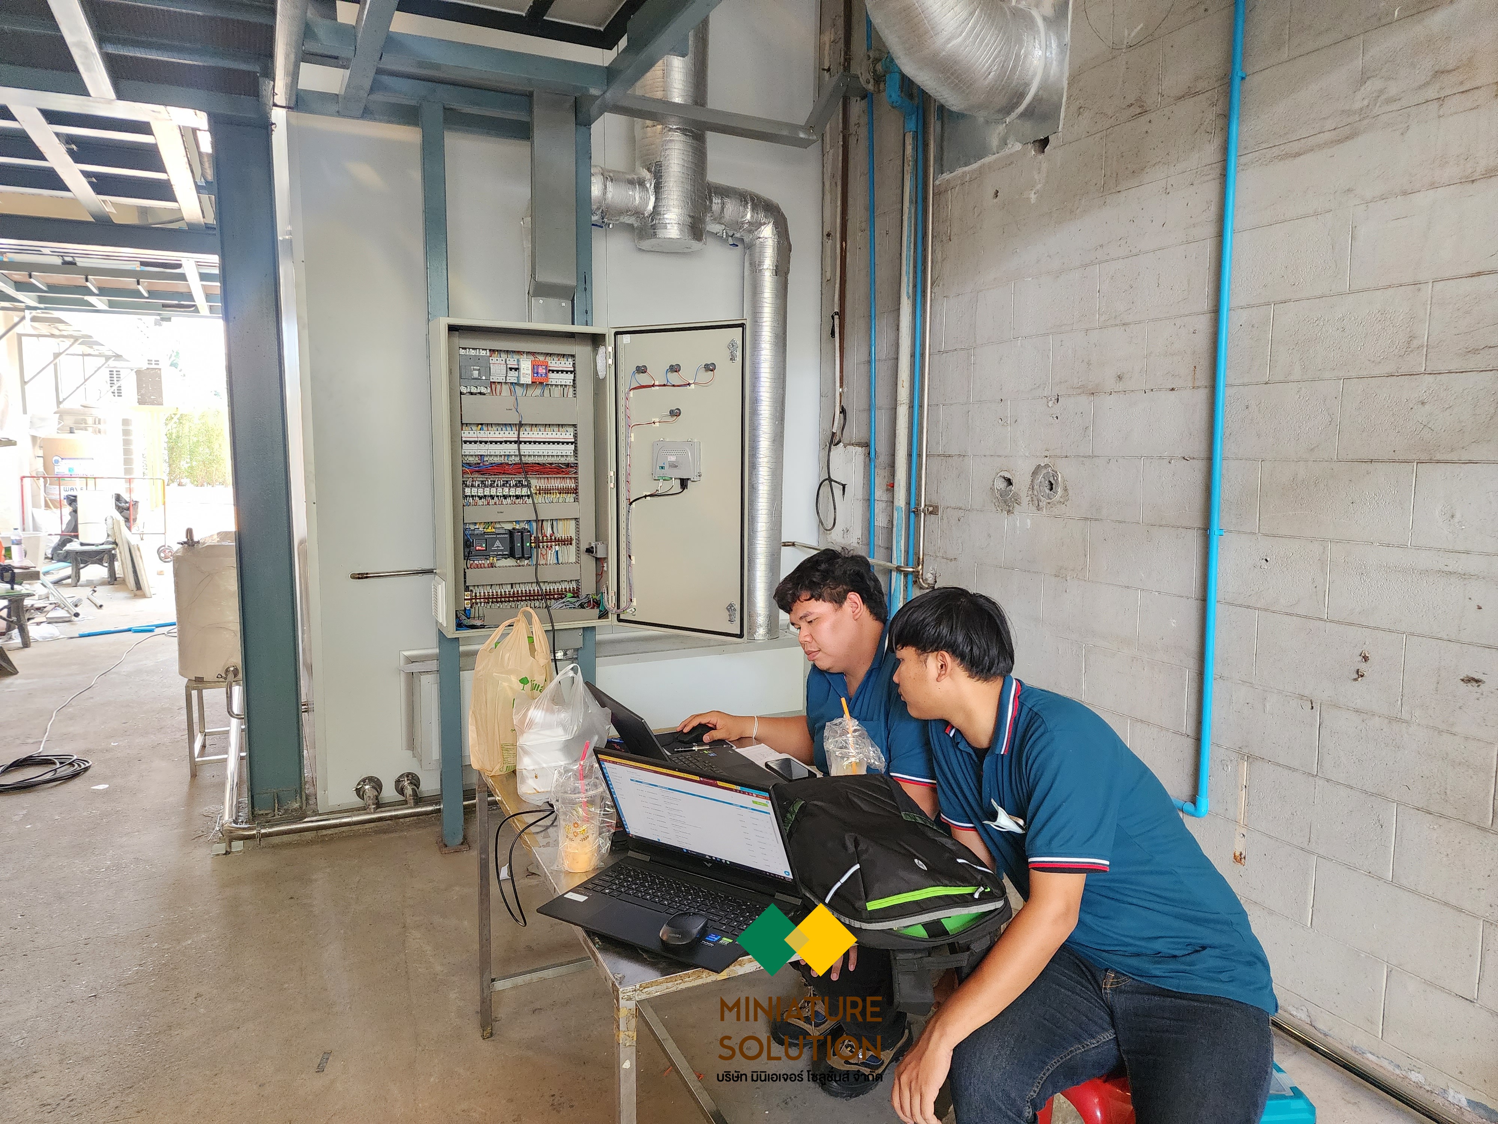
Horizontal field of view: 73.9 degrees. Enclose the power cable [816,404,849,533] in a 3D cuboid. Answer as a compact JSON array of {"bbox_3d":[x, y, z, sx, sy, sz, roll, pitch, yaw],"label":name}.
[{"bbox_3d":[0.372,-0.416,4.420,0.090,0.570,0.150,-3,7,-26],"label":"power cable"}]

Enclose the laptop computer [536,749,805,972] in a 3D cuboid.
[{"bbox_3d":[-0.133,0.483,1.703,0.370,0.256,0.262,4,8,31],"label":"laptop computer"}]

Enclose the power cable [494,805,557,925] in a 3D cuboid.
[{"bbox_3d":[-0.464,0.624,2.070,0.120,0.230,0.200,-3,7,-26],"label":"power cable"}]

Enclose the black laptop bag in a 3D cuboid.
[{"bbox_3d":[0.240,0.518,1.816,0.330,0.170,0.480,0,6,-5],"label":"black laptop bag"}]

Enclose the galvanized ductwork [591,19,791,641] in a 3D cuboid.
[{"bbox_3d":[-0.221,-0.888,4.113,0.882,2.499,0.290,-3,7,-26],"label":"galvanized ductwork"}]

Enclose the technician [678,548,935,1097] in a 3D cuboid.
[{"bbox_3d":[0.229,0.575,2.458,0.580,1.245,0.780,-3,7,-26],"label":"technician"}]

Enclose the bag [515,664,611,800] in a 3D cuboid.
[{"bbox_3d":[-0.426,0.387,2.341,0.200,0.310,0.170,1,7,10],"label":"bag"}]

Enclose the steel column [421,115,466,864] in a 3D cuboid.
[{"bbox_3d":[-1.113,-0.262,3.606,0.077,2.646,0.060,-3,7,-26],"label":"steel column"}]

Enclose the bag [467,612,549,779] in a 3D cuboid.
[{"bbox_3d":[-0.571,0.328,2.459,0.185,0.400,0.150,-3,7,-25],"label":"bag"}]

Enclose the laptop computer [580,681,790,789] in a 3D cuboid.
[{"bbox_3d":[-0.132,0.422,2.366,0.385,0.235,0.370,-3,7,-26],"label":"laptop computer"}]

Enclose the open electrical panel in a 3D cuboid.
[{"bbox_3d":[-0.562,-0.284,3.462,0.916,1.093,0.666,-3,7,-26],"label":"open electrical panel"}]

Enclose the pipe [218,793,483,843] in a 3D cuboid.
[{"bbox_3d":[-1.475,0.956,3.776,0.931,0.055,0.050,-3,7,-26],"label":"pipe"}]

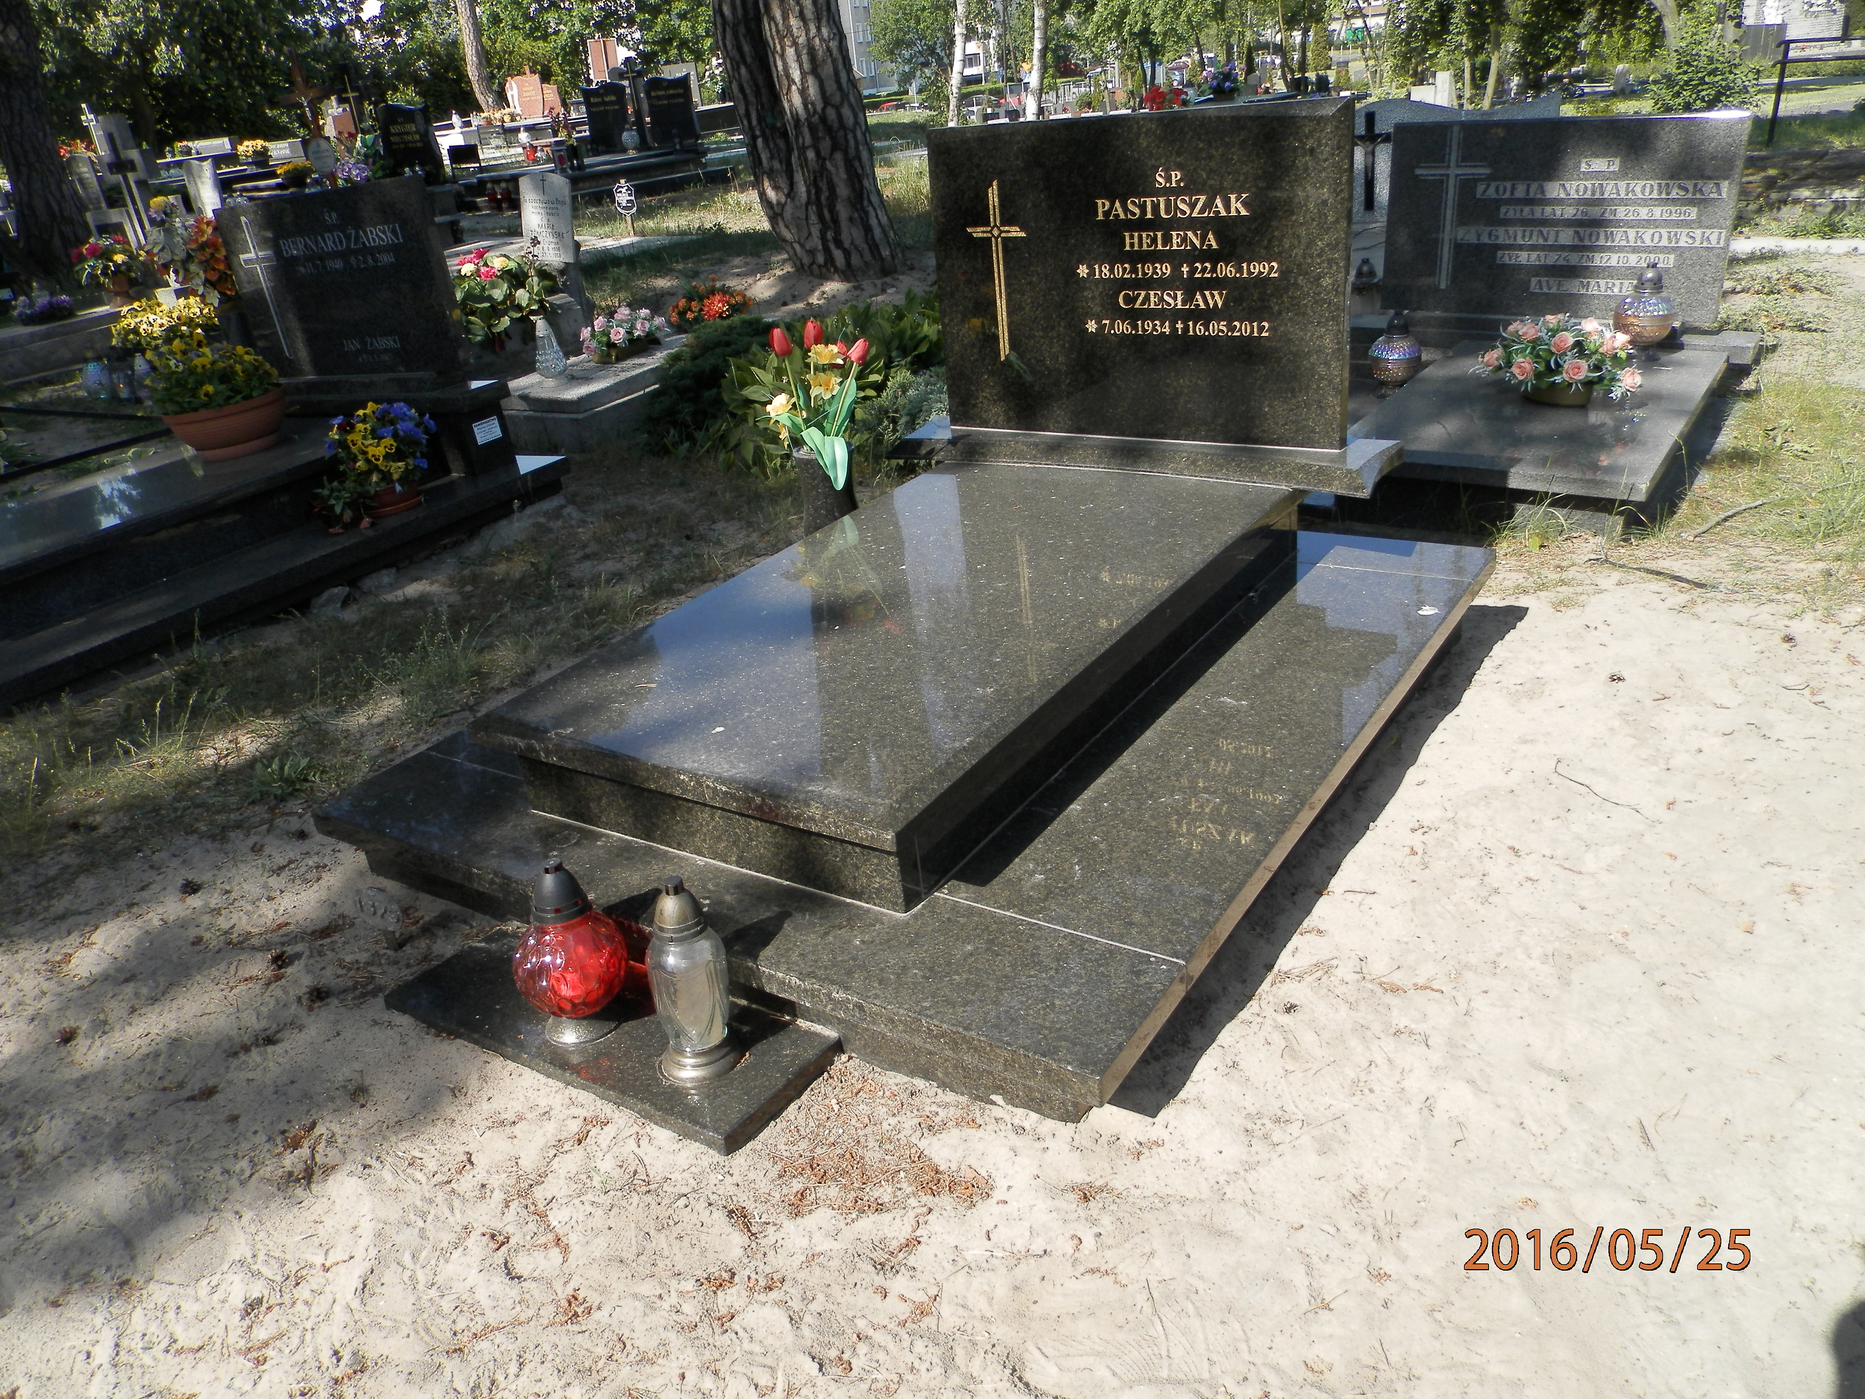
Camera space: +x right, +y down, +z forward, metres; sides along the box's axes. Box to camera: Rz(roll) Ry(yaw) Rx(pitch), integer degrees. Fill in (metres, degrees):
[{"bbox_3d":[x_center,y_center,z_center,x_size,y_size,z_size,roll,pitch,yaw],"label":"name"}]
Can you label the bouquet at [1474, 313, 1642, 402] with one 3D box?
[{"bbox_3d":[1.997,-1.102,4.272,0.430,0.240,0.290,14,31,36],"label":"bouquet"}]

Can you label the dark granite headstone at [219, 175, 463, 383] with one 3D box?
[{"bbox_3d":[-2.078,-1.471,4.747,0.800,0.640,0.090,4,26,20],"label":"dark granite headstone"}]

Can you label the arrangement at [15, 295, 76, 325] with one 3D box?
[{"bbox_3d":[-5.069,-2.224,7.700,0.260,0.170,0.300,11,30,32],"label":"arrangement"}]

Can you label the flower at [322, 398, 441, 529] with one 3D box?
[{"bbox_3d":[-1.758,-0.755,4.270,0.320,0.330,0.300,4,26,20],"label":"flower"}]

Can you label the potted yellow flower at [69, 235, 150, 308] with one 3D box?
[{"bbox_3d":[-4.885,-2.549,8.000,0.400,0.400,0.380,11,30,32],"label":"potted yellow flower"}]

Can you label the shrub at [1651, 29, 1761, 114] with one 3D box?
[{"bbox_3d":[8.118,-6.613,14.200,1.100,0.900,1.000,11,30,32],"label":"shrub"}]

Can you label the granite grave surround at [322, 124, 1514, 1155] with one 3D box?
[{"bbox_3d":[-0.027,-0.451,2.584,1.650,1.129,2.353,11,29,32],"label":"granite grave surround"}]

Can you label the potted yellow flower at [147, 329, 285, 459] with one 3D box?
[{"bbox_3d":[-2.462,-1.049,4.650,0.420,0.410,0.420,11,30,32],"label":"potted yellow flower"}]

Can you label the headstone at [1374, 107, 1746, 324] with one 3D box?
[{"bbox_3d":[2.064,-1.587,4.500,1.060,0.630,0.100,13,32,33],"label":"headstone"}]

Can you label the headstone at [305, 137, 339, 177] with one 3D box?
[{"bbox_3d":[-4.669,-4.145,10.300,0.290,0.310,0.050,1,26,14],"label":"headstone"}]

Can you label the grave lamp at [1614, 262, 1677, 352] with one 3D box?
[{"bbox_3d":[2.447,-1.335,4.583,0.200,0.320,0.200,14,31,36],"label":"grave lamp"}]

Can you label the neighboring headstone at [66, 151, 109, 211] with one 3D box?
[{"bbox_3d":[-9.734,-5.961,15.500,0.420,0.620,0.110,3,26,19],"label":"neighboring headstone"}]

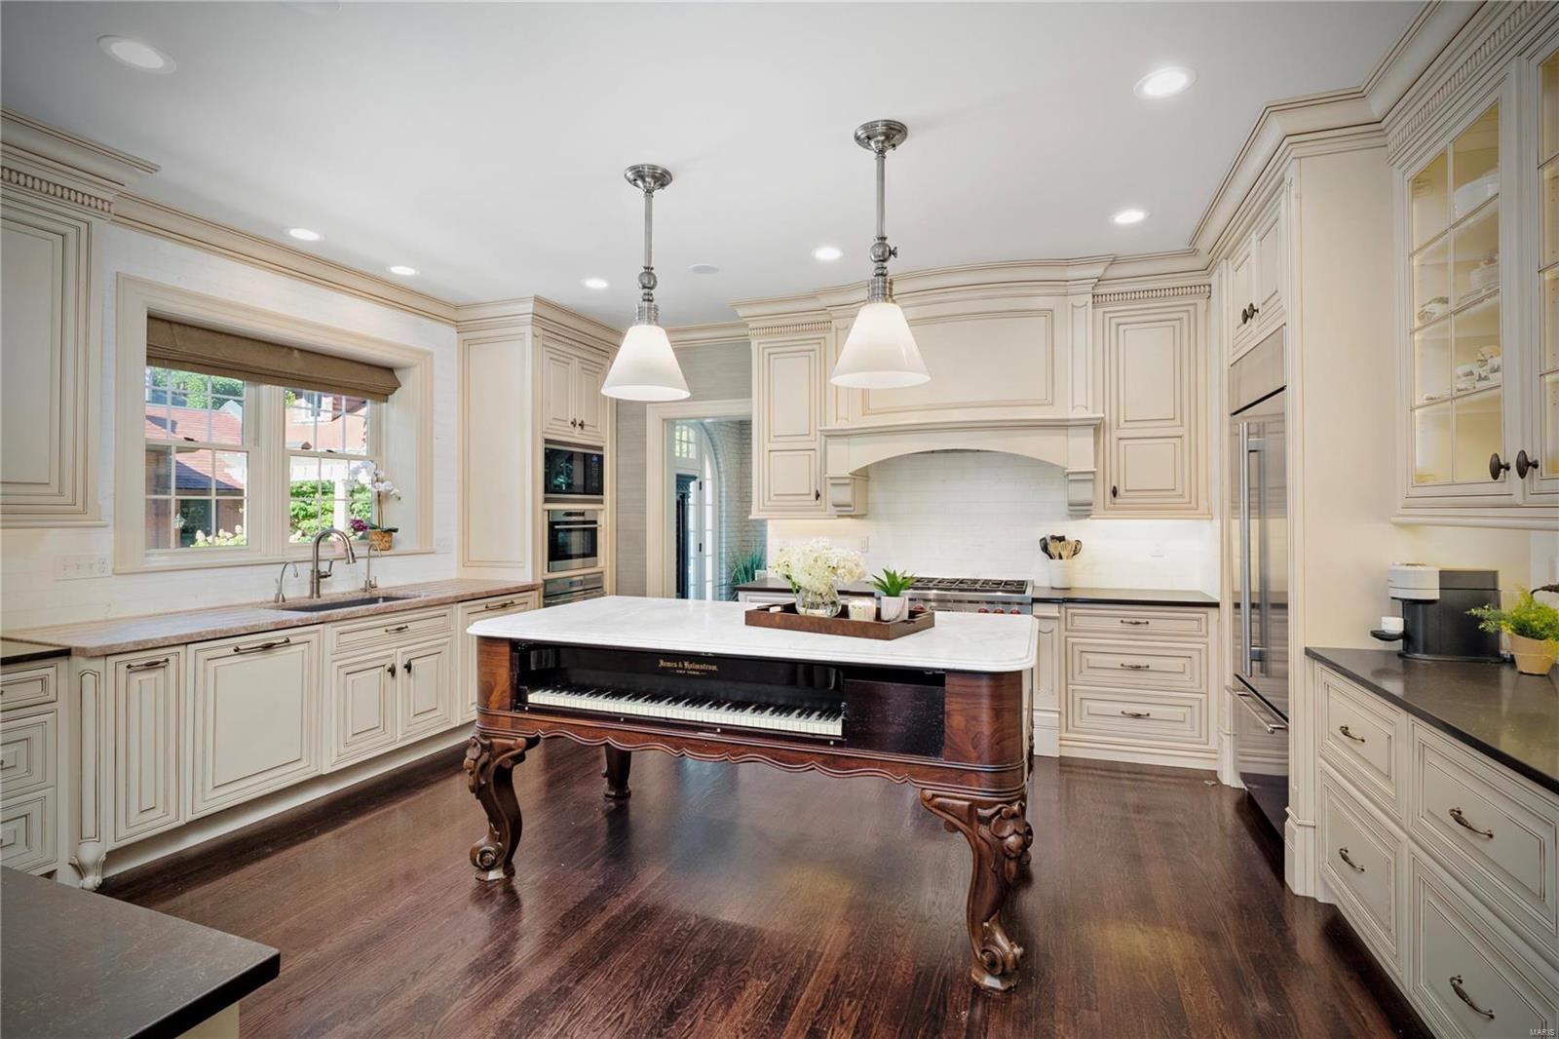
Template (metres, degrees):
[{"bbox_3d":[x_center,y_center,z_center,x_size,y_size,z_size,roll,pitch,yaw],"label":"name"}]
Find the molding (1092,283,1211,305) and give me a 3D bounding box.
[{"bbox_3d":[2.203,-1.330,4.111,0.622,0.080,0.070,0,0,21],"label":"molding"}]

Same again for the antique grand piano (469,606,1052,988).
[{"bbox_3d":[-0.074,0.892,2.779,2.090,0.960,1.070,0,0,21],"label":"antique grand piano"}]

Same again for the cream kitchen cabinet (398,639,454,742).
[{"bbox_3d":[-2.354,0.971,4.199,0.570,0.600,0.400,0,0,21],"label":"cream kitchen cabinet"}]

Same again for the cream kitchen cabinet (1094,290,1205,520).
[{"bbox_3d":[2.266,-0.656,4.285,0.612,1.280,0.330,0,0,21],"label":"cream kitchen cabinet"}]

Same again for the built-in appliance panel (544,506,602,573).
[{"bbox_3d":[-1.845,0.168,5.487,0.550,0.465,0.615,0,0,21],"label":"built-in appliance panel"}]

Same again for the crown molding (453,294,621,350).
[{"bbox_3d":[-1.875,-1.451,5.404,0.855,0.180,1.095,0,0,21],"label":"crown molding"}]

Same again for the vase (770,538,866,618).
[{"bbox_3d":[0.152,0.234,2.746,0.390,0.328,0.340,0,0,21],"label":"vase"}]

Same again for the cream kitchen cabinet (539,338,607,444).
[{"bbox_3d":[-1.876,-0.975,5.539,0.620,0.710,0.820,0,0,21],"label":"cream kitchen cabinet"}]

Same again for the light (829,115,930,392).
[{"bbox_3d":[0.407,-1.055,2.776,0.400,0.990,0.400,0,0,21],"label":"light"}]

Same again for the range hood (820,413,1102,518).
[{"bbox_3d":[1.195,-0.321,4.700,1.780,0.600,0.550,0,0,21],"label":"range hood"}]

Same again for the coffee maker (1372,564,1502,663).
[{"bbox_3d":[2.245,0.314,2.386,0.345,0.313,0.140,0,0,13],"label":"coffee maker"}]

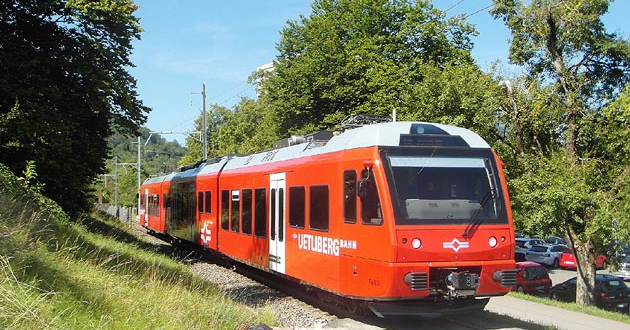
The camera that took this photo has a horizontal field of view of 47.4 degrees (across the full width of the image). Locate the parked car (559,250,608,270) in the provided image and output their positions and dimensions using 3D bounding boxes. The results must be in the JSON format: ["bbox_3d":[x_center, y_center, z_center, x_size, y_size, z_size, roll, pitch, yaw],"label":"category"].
[{"bbox_3d":[16.387,5.477,43.300,3.850,1.450,1.680,2,-4,-41],"label":"parked car"}]

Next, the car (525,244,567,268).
[{"bbox_3d":[15.618,5.614,46.300,4.650,1.480,1.830,2,-4,-45],"label":"car"}]

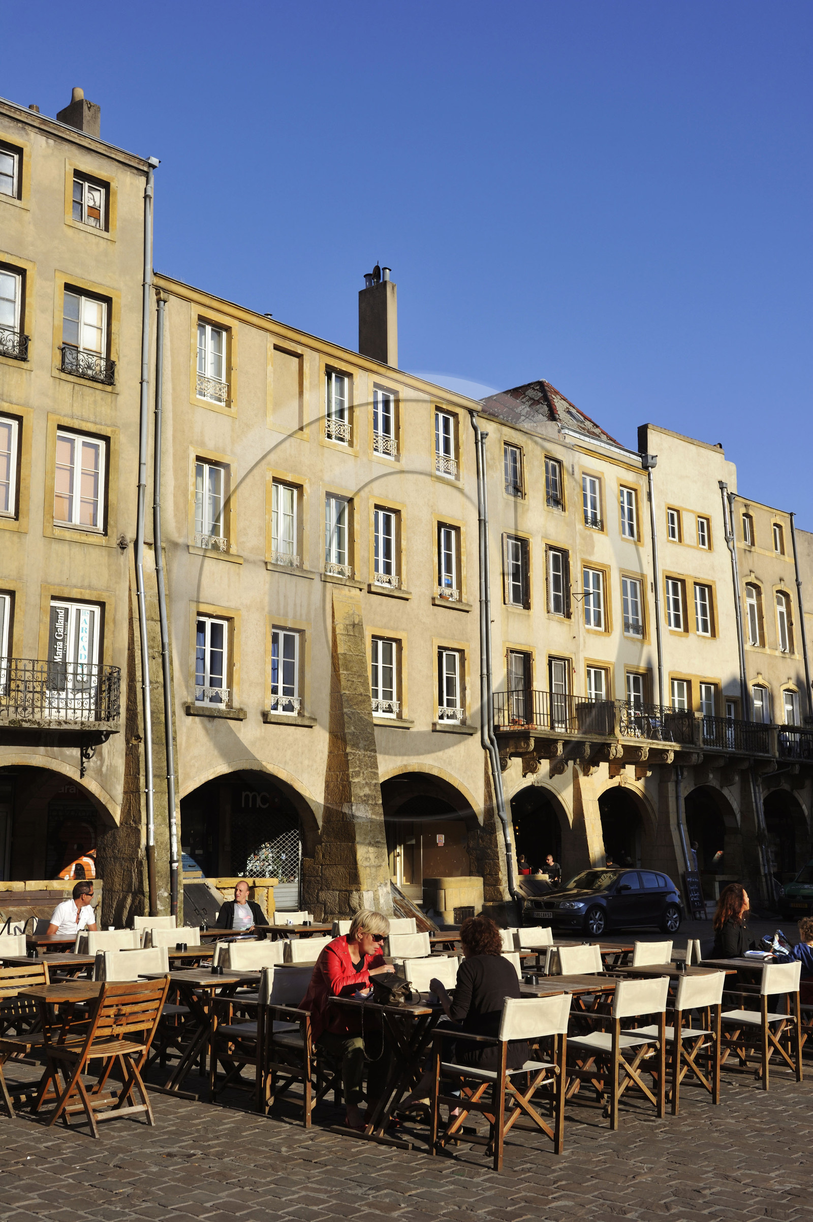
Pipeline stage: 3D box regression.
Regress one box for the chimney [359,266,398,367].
[{"bbox_3d":[-0.769,-7.904,34.829,1.049,2.826,0.378,-10,-14,41],"label":"chimney"}]

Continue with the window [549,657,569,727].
[{"bbox_3d":[4.255,2.309,35.825,0.180,2.049,0.958,-10,-15,42],"label":"window"}]

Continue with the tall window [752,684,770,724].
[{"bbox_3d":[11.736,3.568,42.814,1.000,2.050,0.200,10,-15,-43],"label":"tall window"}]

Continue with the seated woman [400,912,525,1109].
[{"bbox_3d":[0.323,2.407,7.404,0.500,1.280,0.850,9,-15,-42],"label":"seated woman"}]

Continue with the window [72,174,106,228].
[{"bbox_3d":[-6.346,-8.213,25.832,0.200,1.070,0.830,-11,-15,43],"label":"window"}]

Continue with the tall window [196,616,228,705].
[{"bbox_3d":[-3.969,1.018,26.292,0.180,1.744,0.921,-10,-14,42],"label":"tall window"}]

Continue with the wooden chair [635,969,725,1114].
[{"bbox_3d":[1.723,2.818,8.516,0.550,0.860,0.580,10,-15,-43],"label":"wooden chair"}]

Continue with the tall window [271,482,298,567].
[{"bbox_3d":[-2.681,-1.903,28.304,0.180,1.772,0.871,-10,-14,42],"label":"tall window"}]

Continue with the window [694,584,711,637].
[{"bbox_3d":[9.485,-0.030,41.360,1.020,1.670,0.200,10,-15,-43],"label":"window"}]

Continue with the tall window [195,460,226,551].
[{"bbox_3d":[-4.059,-2.164,26.407,0.150,1.706,0.919,-9,-12,40],"label":"tall window"}]

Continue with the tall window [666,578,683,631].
[{"bbox_3d":[7.749,-0.199,37.406,0.150,1.454,0.749,-11,-15,43],"label":"tall window"}]

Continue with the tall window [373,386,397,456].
[{"bbox_3d":[-0.530,-4.563,31.220,0.180,1.541,0.863,-10,-14,42],"label":"tall window"}]

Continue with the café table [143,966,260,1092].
[{"bbox_3d":[-1.421,2.995,9.203,0.730,0.750,0.730,-11,-15,43],"label":"café table"}]

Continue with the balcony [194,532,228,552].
[{"bbox_3d":[-3.959,-1.395,26.206,0.130,0.279,0.879,-9,-12,40],"label":"balcony"}]

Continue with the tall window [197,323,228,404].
[{"bbox_3d":[-3.954,-4.989,25.875,0.150,1.526,0.806,-11,-15,42],"label":"tall window"}]

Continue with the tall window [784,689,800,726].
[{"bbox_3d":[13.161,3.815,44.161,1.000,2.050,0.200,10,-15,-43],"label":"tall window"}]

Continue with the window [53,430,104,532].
[{"bbox_3d":[-5.924,-2.356,23.221,0.150,1.669,0.978,-11,-15,43],"label":"window"}]

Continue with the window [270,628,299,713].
[{"bbox_3d":[-2.675,1.335,28.388,0.180,1.895,0.951,-10,-14,41],"label":"window"}]

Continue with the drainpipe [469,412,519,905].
[{"bbox_3d":[2.235,0.956,32.366,0.850,12.470,0.450,-9,-12,40],"label":"drainpipe"}]

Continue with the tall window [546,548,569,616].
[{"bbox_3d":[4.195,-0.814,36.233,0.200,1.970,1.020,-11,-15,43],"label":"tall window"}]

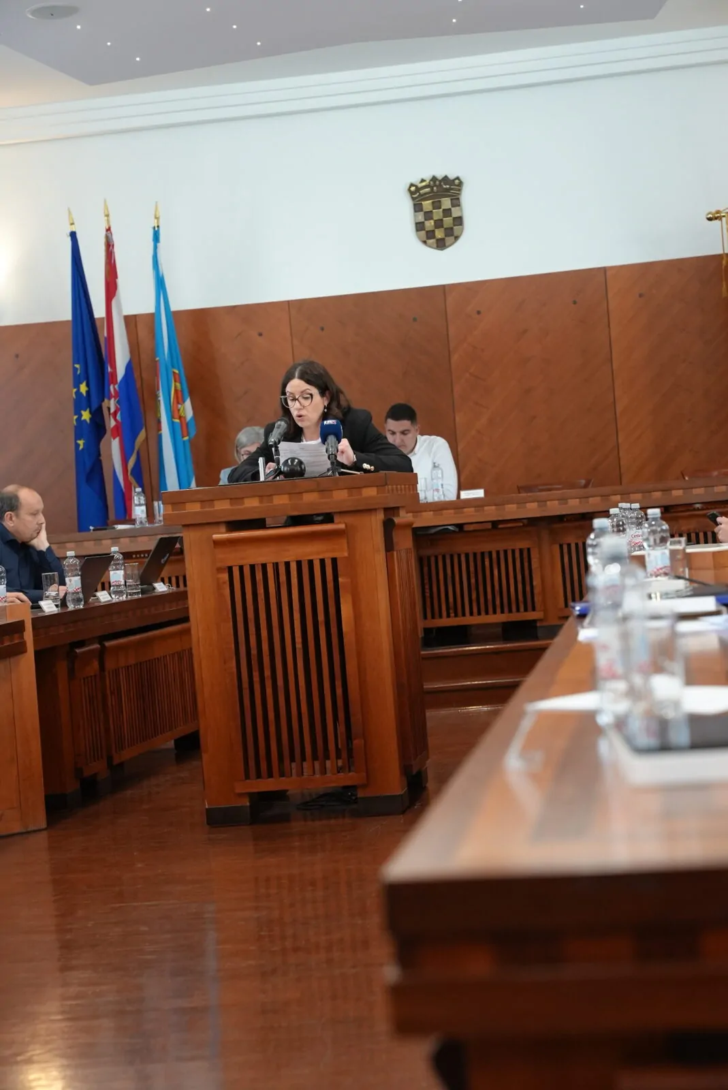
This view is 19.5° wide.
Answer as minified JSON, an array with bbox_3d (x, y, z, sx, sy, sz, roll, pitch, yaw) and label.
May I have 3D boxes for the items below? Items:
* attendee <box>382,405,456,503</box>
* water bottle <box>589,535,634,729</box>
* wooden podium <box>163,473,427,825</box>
[{"bbox_3d":[0.338,-0.152,12.150,0.540,1.290,0.700,-5,1,14],"label":"attendee"},{"bbox_3d":[0.291,0.097,2.391,0.064,0.215,0.064,-5,1,8],"label":"water bottle"},{"bbox_3d":[-0.203,0.352,7.435,0.770,1.142,0.750,-5,1,8],"label":"wooden podium"}]

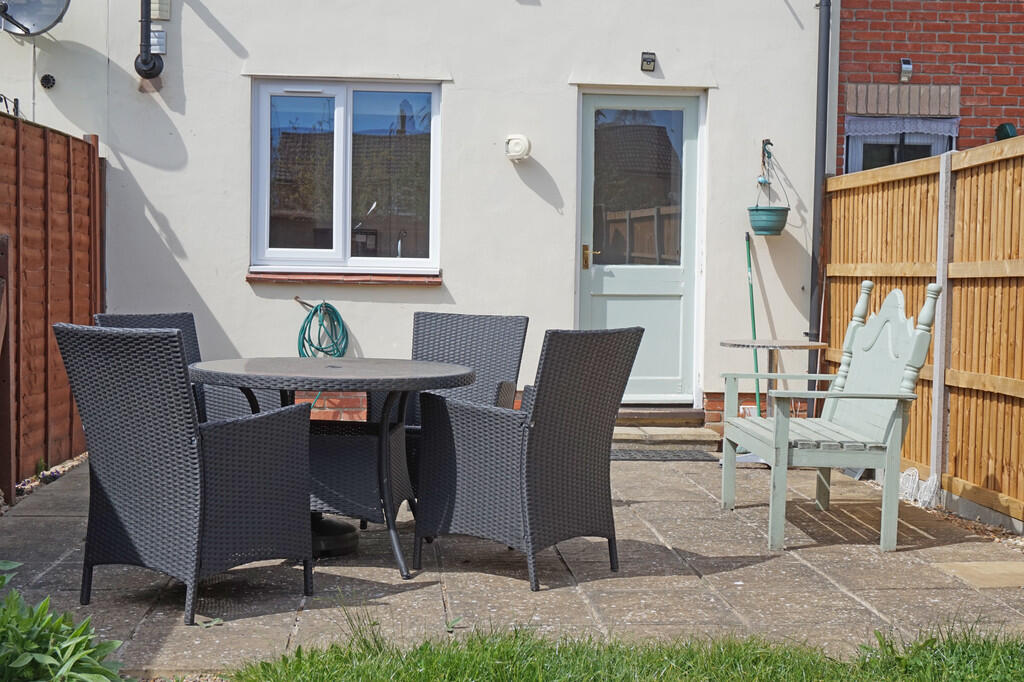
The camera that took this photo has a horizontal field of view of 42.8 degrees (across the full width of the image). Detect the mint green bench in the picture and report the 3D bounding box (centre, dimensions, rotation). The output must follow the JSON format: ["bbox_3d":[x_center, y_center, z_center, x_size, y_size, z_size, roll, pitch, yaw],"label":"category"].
[{"bbox_3d":[1.358,0.276,5.726,0.720,1.085,1.000,1,3,-3],"label":"mint green bench"}]

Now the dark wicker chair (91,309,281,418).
[{"bbox_3d":[-1.340,0.337,5.521,0.635,0.905,0.585,3,3,31],"label":"dark wicker chair"}]

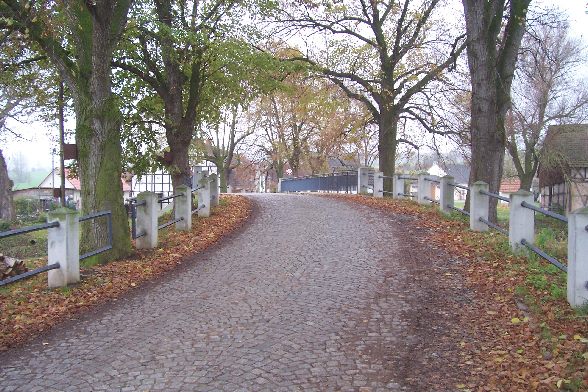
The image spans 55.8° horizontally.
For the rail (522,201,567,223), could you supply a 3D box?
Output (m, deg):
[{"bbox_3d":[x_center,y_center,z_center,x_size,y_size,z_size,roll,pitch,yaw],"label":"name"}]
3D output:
[{"bbox_3d":[3.190,0.218,6.970,0.060,0.060,2.570,0,4,10],"label":"rail"}]

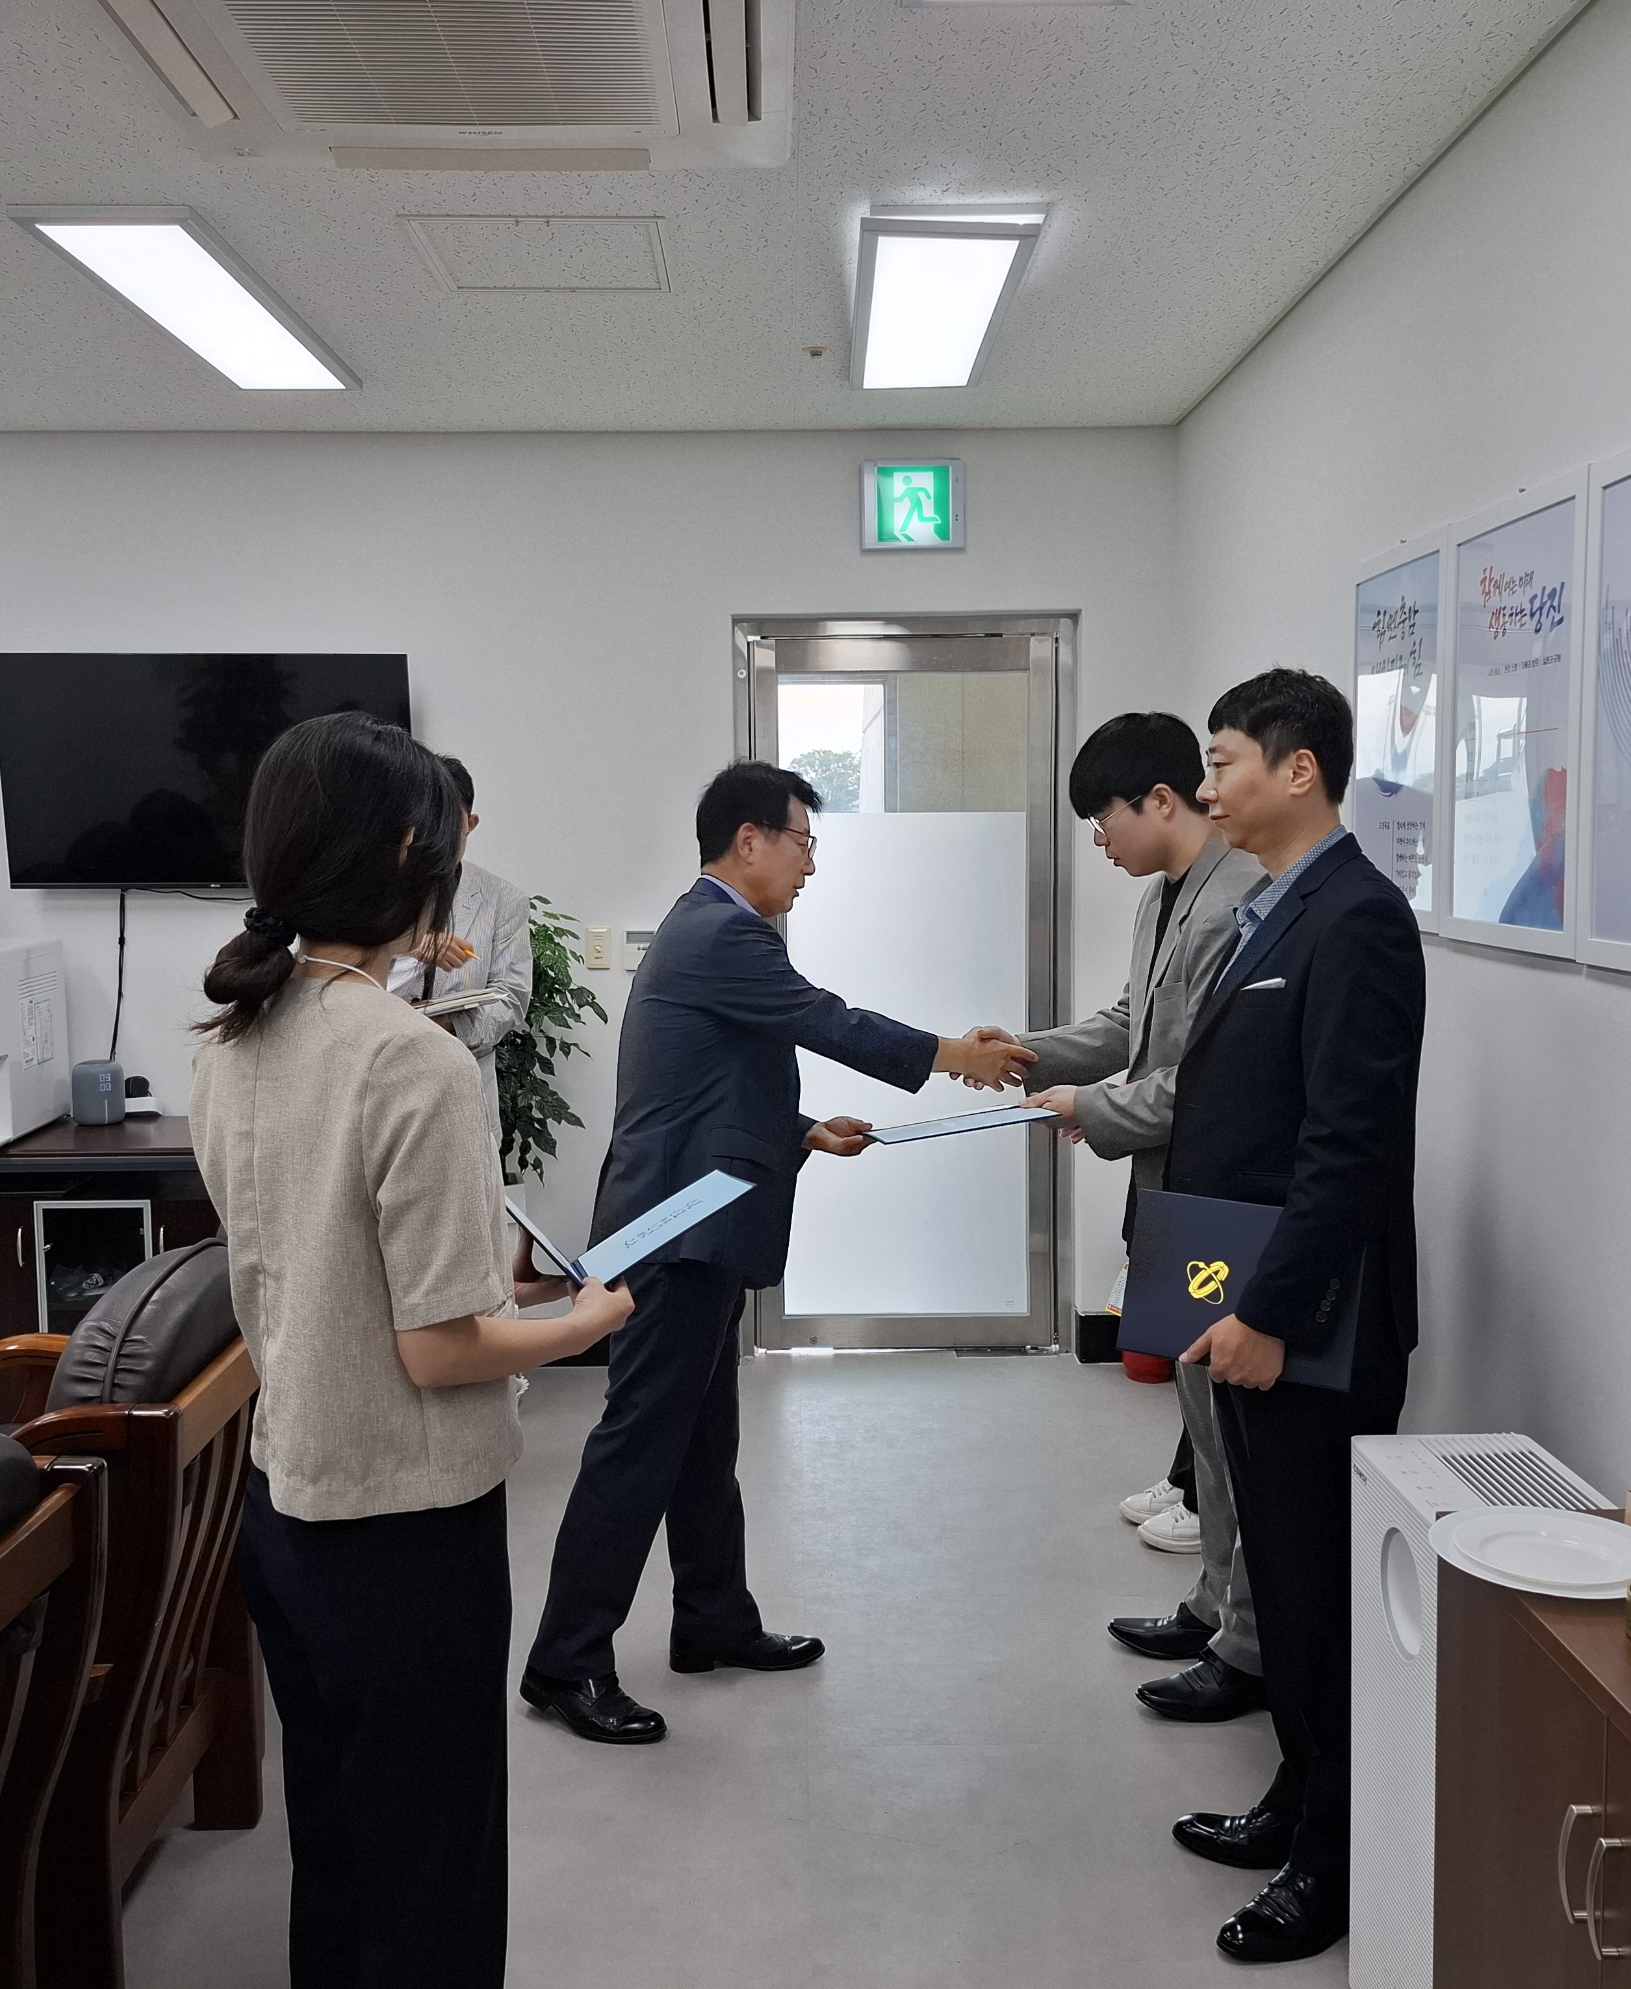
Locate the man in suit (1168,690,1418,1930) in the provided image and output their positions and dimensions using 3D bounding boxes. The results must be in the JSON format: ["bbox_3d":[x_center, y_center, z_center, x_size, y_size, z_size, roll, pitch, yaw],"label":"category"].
[{"bbox_3d":[0.658,0.424,2.431,0.350,1.715,0.490,-2,6,-13],"label":"man in suit"}]

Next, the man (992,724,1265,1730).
[{"bbox_3d":[0.583,0.371,3.058,0.520,1.700,0.500,-1,5,-6],"label":"man"}]

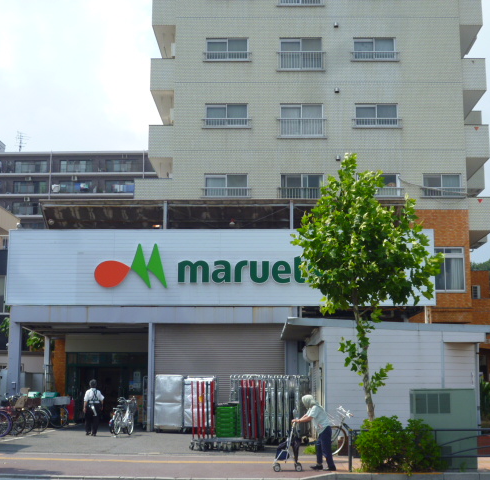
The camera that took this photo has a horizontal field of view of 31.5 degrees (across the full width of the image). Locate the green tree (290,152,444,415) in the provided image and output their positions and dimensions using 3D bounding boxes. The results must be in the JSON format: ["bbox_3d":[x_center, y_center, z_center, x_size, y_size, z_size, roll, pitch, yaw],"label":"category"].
[{"bbox_3d":[2.285,1.243,16.206,2.700,5.920,2.600,0,-9,0],"label":"green tree"}]

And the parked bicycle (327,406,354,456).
[{"bbox_3d":[2.431,4.172,19.116,1.720,1.050,0.560,2,-9,-12],"label":"parked bicycle"}]

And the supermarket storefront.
[{"bbox_3d":[-0.681,3.086,29.076,13.470,6.320,4.000,0,-9,2],"label":"supermarket storefront"}]

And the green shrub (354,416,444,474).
[{"bbox_3d":[2.803,3.650,15.866,1.580,1.060,1.100,0,-9,0],"label":"green shrub"}]

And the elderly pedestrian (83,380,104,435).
[{"bbox_3d":[-4.333,4.801,25.021,0.560,1.640,0.400,0,-9,-2],"label":"elderly pedestrian"}]

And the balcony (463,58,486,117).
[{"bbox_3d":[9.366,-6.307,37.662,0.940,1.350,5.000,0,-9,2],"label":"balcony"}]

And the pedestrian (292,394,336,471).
[{"bbox_3d":[1.251,3.495,15.869,0.800,1.360,0.500,0,-9,-2],"label":"pedestrian"}]

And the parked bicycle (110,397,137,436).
[{"bbox_3d":[-3.526,5.186,25.644,0.570,1.080,1.720,-2,-9,12],"label":"parked bicycle"}]

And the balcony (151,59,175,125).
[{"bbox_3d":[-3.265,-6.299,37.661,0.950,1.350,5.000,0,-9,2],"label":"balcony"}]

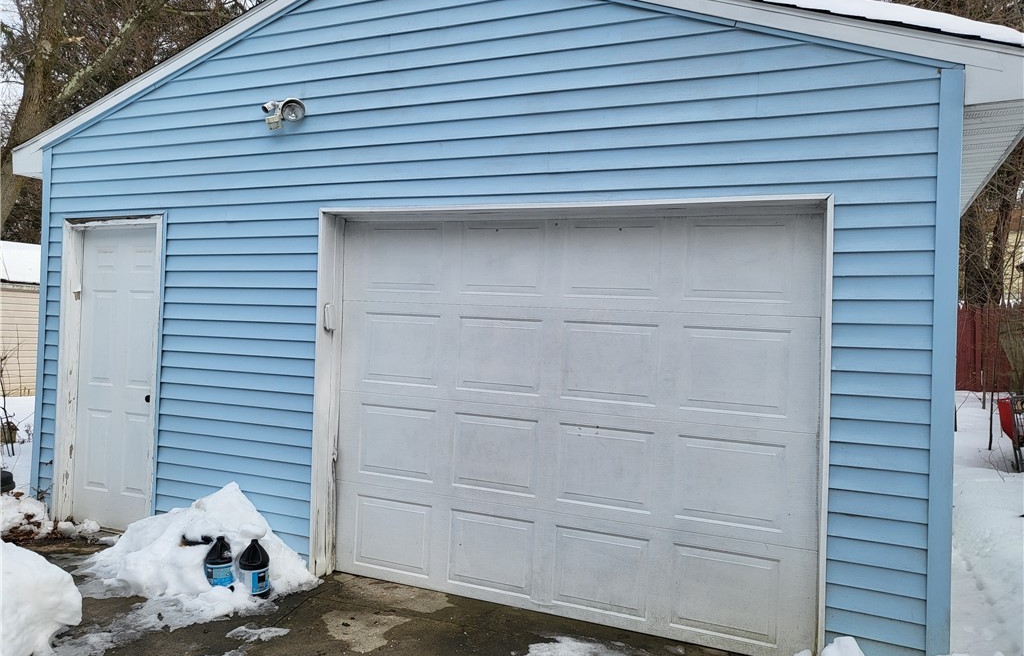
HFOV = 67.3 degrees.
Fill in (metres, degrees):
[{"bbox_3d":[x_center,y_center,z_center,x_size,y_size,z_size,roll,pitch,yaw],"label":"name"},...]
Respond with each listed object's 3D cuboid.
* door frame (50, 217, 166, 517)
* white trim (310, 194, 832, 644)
[{"bbox_3d":[-2.705,0.304,5.231,0.989,2.113,0.150,2,0,25],"label":"door frame"},{"bbox_3d":[0.129,0.424,3.919,2.749,2.106,0.140,2,0,25],"label":"white trim"}]

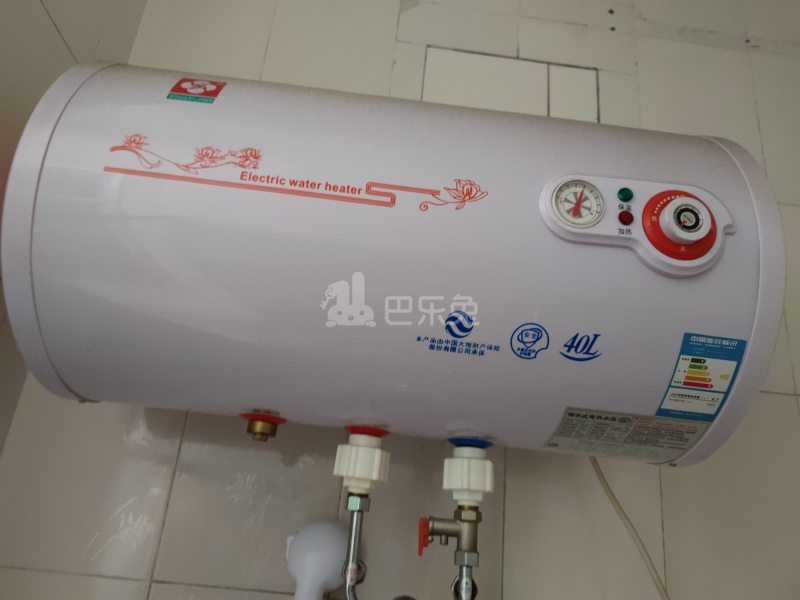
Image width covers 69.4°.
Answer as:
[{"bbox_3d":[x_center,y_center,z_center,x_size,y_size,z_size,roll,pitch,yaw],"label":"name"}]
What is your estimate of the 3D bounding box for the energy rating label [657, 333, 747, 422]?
[{"bbox_3d":[0.242,0.065,0.465,0.050,0.079,0.005,7,24,-2],"label":"energy rating label"}]

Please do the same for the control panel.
[{"bbox_3d":[0.186,-0.061,0.446,0.155,0.076,0.027,7,-19,-2],"label":"control panel"}]

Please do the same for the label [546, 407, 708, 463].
[{"bbox_3d":[0.198,0.124,0.516,0.125,0.006,0.084,7,-37,-2],"label":"label"}]

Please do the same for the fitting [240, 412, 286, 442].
[{"bbox_3d":[-0.130,0.122,0.547,0.044,0.023,0.042,7,-19,-2],"label":"fitting"}]

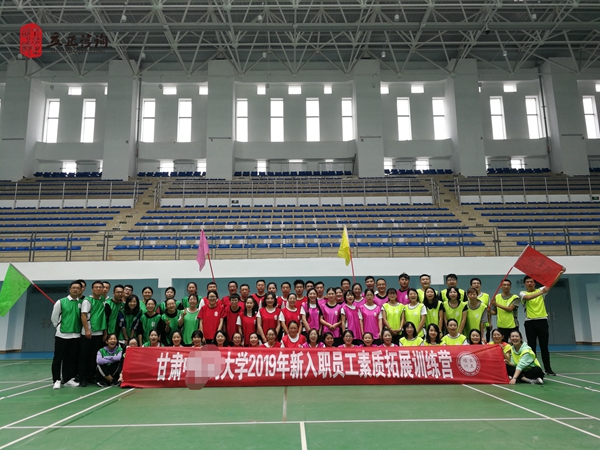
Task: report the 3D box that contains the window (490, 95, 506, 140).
[{"bbox_3d":[12.874,-6.940,30.428,0.840,3.004,0.200,0,-11,-1],"label":"window"}]

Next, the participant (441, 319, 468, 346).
[{"bbox_3d":[2.578,2.081,7.786,0.480,1.008,0.600,-2,-11,8],"label":"participant"}]

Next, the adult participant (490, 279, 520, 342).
[{"bbox_3d":[3.731,1.842,8.471,0.560,1.700,0.380,-6,-12,23],"label":"adult participant"}]

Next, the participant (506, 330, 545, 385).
[{"bbox_3d":[3.653,2.133,7.596,0.630,0.790,0.600,-8,-13,33],"label":"participant"}]

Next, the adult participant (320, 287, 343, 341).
[{"bbox_3d":[0.583,1.933,8.447,0.450,1.590,0.320,0,-11,-1],"label":"adult participant"}]

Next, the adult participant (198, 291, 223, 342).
[{"bbox_3d":[-1.646,2.013,8.594,0.480,1.596,0.300,1,-12,-6],"label":"adult participant"}]

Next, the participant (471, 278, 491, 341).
[{"bbox_3d":[3.368,1.894,8.862,0.500,1.760,0.300,-3,-12,14],"label":"participant"}]

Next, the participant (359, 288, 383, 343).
[{"bbox_3d":[1.280,1.936,8.406,0.460,1.568,0.300,-1,-11,4],"label":"participant"}]

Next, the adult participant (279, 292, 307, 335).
[{"bbox_3d":[-0.131,2.028,8.617,0.500,1.539,0.300,0,-12,-1],"label":"adult participant"}]

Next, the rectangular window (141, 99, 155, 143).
[{"bbox_3d":[-9.889,-6.811,30.528,0.895,3.071,0.200,0,-12,-1],"label":"rectangular window"}]

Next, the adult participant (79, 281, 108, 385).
[{"bbox_3d":[-3.508,1.825,7.936,0.480,1.745,0.320,6,-13,-30],"label":"adult participant"}]

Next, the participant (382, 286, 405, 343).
[{"bbox_3d":[1.753,1.982,8.660,0.460,1.602,0.290,-1,-12,4],"label":"participant"}]

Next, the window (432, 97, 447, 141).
[{"bbox_3d":[9.195,-6.994,30.902,0.896,3.039,0.200,0,-12,-1],"label":"window"}]

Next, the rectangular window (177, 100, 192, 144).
[{"bbox_3d":[-7.519,-6.821,30.571,0.897,3.075,0.200,0,-12,-1],"label":"rectangular window"}]

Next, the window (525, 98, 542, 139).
[{"bbox_3d":[15.227,-6.973,30.474,0.840,2.961,0.200,0,-11,-1],"label":"window"}]

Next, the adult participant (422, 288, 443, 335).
[{"bbox_3d":[2.427,1.923,8.428,0.460,1.574,0.300,-2,-11,7],"label":"adult participant"}]

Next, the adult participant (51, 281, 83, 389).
[{"bbox_3d":[-3.814,1.780,7.684,0.500,1.700,0.340,7,-14,-33],"label":"adult participant"}]

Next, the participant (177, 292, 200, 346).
[{"bbox_3d":[-1.960,1.989,8.390,0.460,1.520,0.320,1,-11,-8],"label":"participant"}]

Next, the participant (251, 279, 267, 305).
[{"bbox_3d":[-0.736,1.934,8.831,0.480,1.770,0.290,0,-11,-3],"label":"participant"}]

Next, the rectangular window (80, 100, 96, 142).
[{"bbox_3d":[-13.479,-6.639,29.924,0.840,2.965,0.200,0,-11,-1],"label":"rectangular window"}]

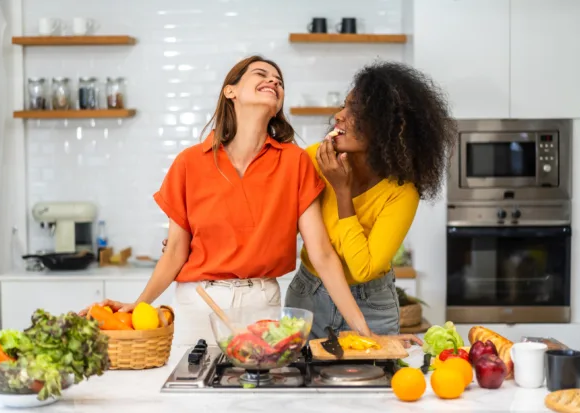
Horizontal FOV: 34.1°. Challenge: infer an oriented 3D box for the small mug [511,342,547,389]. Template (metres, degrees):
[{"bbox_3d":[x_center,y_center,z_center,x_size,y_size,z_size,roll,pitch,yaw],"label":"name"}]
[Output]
[{"bbox_3d":[0.580,0.383,2.290,0.087,0.096,0.088,0,3,1],"label":"small mug"}]

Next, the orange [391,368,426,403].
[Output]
[{"bbox_3d":[0.268,0.401,2.130,0.078,0.078,0.078,0,3,1],"label":"orange"}]

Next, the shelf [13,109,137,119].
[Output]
[{"bbox_3d":[-1.125,-0.483,4.980,0.600,0.038,0.210,0,3,1],"label":"shelf"}]

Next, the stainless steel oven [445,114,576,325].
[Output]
[{"bbox_3d":[1.053,0.059,4.805,0.595,0.985,0.550,0,3,1],"label":"stainless steel oven"}]

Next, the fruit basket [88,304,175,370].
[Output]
[{"bbox_3d":[-0.429,0.350,2.560,0.240,0.145,0.225,0,3,1],"label":"fruit basket"}]

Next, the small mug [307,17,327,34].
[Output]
[{"bbox_3d":[0.144,-0.942,4.980,0.100,0.094,0.080,0,3,1],"label":"small mug"}]

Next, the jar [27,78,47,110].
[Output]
[{"bbox_3d":[-1.331,-0.586,4.980,0.100,0.176,0.100,0,2,0],"label":"jar"}]

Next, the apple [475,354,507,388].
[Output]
[{"bbox_3d":[0.454,0.373,2.141,0.073,0.075,0.073,0,2,0],"label":"apple"}]

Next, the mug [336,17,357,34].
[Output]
[{"bbox_3d":[0.298,-0.950,4.990,0.110,0.092,0.080,0,2,0],"label":"mug"}]

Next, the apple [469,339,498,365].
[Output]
[{"bbox_3d":[0.475,0.367,2.322,0.071,0.074,0.071,0,2,0],"label":"apple"}]

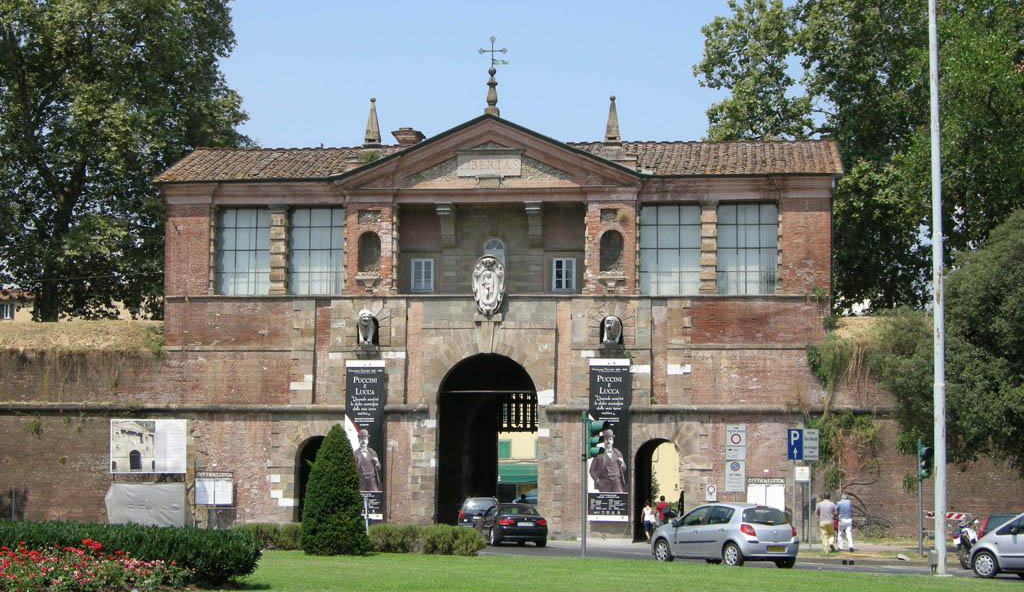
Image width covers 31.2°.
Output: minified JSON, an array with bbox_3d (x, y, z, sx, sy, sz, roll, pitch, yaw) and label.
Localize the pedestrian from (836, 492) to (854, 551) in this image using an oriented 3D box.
[{"bbox_3d":[9.825,6.663,54.093,0.530,1.730,0.420,0,-6,6],"label":"pedestrian"}]

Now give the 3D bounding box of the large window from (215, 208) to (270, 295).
[{"bbox_3d":[-10.423,-1.721,70.933,2.214,3.355,0.200,0,-6,6],"label":"large window"}]

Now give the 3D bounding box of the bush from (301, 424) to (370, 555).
[{"bbox_3d":[-4.792,5.254,49.800,1.870,3.500,1.870,0,-6,6],"label":"bush"}]

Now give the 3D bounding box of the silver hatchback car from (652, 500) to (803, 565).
[{"bbox_3d":[4.925,5.625,43.243,1.720,1.490,3.980,4,-8,-32],"label":"silver hatchback car"}]

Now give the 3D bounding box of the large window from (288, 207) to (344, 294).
[{"bbox_3d":[-7.412,-1.725,69.539,2.239,3.443,0.200,0,-6,6],"label":"large window"}]

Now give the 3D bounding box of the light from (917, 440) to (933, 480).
[{"bbox_3d":[11.423,4.566,50.605,0.330,0.950,0.400,7,-9,-44],"label":"light"}]

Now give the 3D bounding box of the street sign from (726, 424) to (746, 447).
[{"bbox_3d":[7.344,4.564,60.000,0.660,0.710,0.050,0,-6,7],"label":"street sign"}]

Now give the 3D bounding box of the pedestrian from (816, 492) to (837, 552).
[{"bbox_3d":[9.134,6.570,53.099,0.550,1.753,0.450,0,-6,6],"label":"pedestrian"}]

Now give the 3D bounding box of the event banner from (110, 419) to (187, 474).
[{"bbox_3d":[-13.615,5.647,68.751,2.927,2.029,0.080,0,-6,6],"label":"event banner"}]

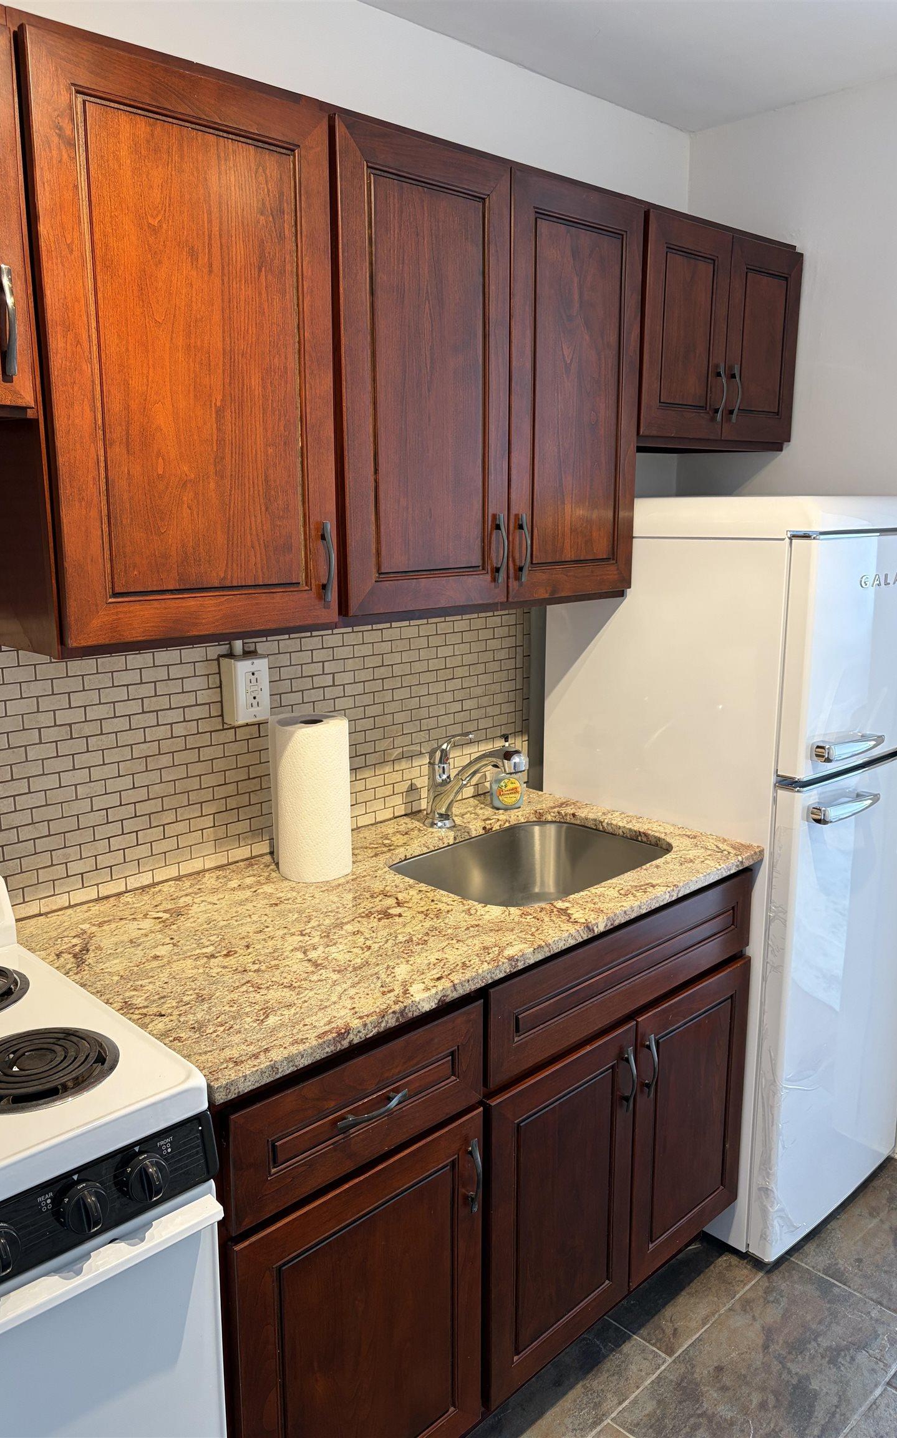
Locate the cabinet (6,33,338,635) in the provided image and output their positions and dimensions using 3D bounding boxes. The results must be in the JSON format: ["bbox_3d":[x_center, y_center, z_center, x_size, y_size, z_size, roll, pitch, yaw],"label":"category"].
[{"bbox_3d":[-0.434,-0.502,1.572,0.455,0.763,0.335,-11,16,-43],"label":"cabinet"}]

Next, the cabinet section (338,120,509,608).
[{"bbox_3d":[-0.144,-0.565,1.875,0.380,0.755,0.331,-12,16,-43],"label":"cabinet section"}]

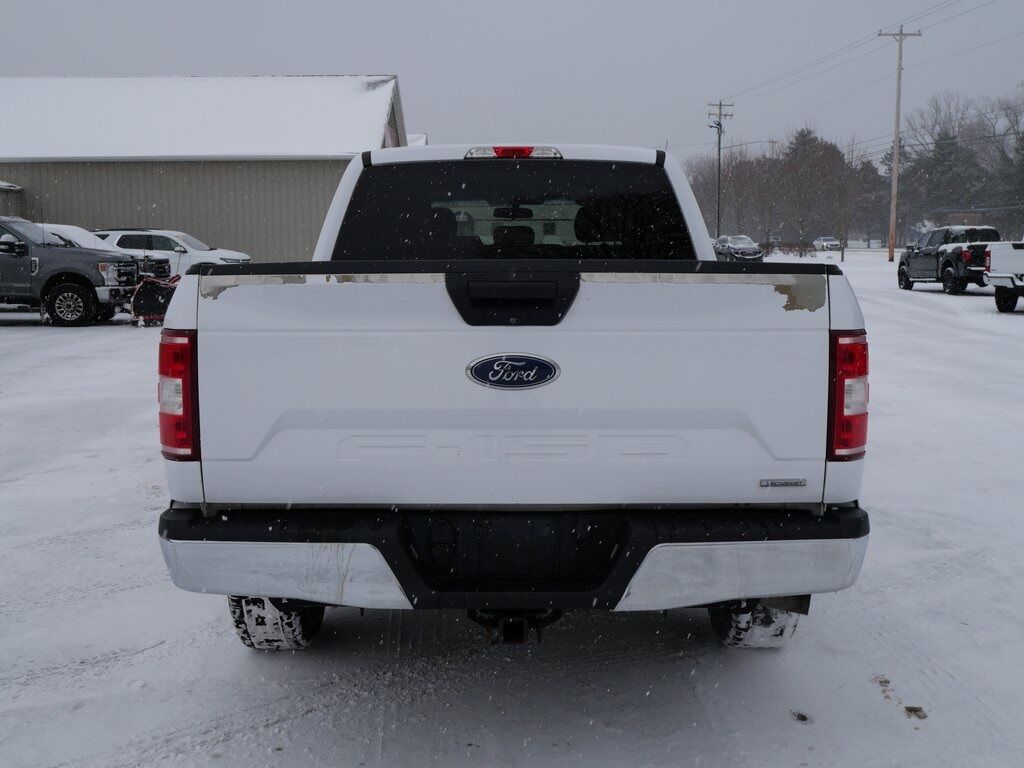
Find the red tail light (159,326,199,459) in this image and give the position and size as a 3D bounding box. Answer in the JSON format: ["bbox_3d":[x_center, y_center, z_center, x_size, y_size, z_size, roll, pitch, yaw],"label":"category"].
[{"bbox_3d":[-0.890,0.025,2.894,0.125,0.350,0.160,0,8,0],"label":"red tail light"}]

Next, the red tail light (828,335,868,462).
[{"bbox_3d":[0.898,0.025,2.894,0.125,0.350,0.160,0,8,0],"label":"red tail light"}]

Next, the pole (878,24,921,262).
[{"bbox_3d":[22.250,-13.789,61.718,2.450,13.400,0.400,-1,8,-5],"label":"pole"}]

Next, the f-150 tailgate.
[{"bbox_3d":[0.004,0.002,2.845,1.640,0.650,0.100,0,8,0],"label":"f-150 tailgate"}]

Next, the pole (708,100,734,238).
[{"bbox_3d":[19.850,-19.707,102.292,2.400,14.500,0.400,-1,8,-5],"label":"pole"}]

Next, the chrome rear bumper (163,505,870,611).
[{"bbox_3d":[0.004,0.440,2.868,1.880,0.250,0.300,0,8,0],"label":"chrome rear bumper"}]

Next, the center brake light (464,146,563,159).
[{"bbox_3d":[0.004,-1.042,4.784,0.440,0.068,0.060,0,8,0],"label":"center brake light"}]

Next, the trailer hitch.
[{"bbox_3d":[0.004,0.628,2.878,0.250,0.120,0.200,0,8,0],"label":"trailer hitch"}]

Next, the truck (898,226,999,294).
[{"bbox_3d":[13.764,-3.823,32.548,2.100,1.960,5.850,0,8,1],"label":"truck"}]

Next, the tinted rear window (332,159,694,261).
[{"bbox_3d":[0.004,-0.760,4.711,1.580,0.500,0.100,0,-9,0],"label":"tinted rear window"}]

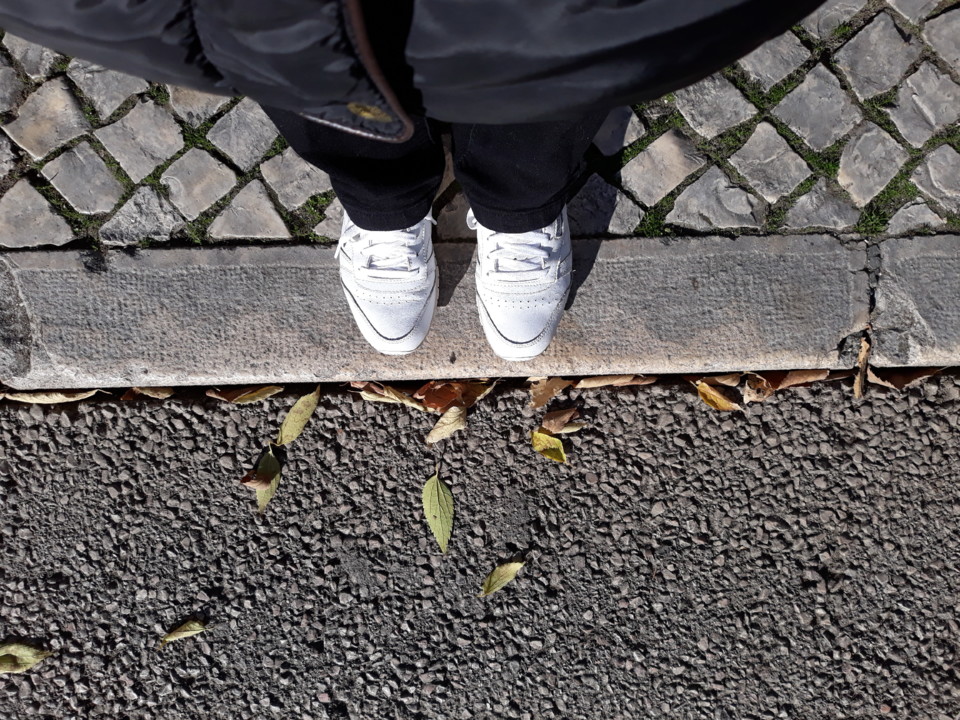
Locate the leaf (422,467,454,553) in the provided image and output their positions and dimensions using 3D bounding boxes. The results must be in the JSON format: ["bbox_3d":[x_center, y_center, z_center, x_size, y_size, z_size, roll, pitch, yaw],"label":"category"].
[{"bbox_3d":[-0.051,0.191,0.956,0.040,0.010,0.107,-8,82,-3],"label":"leaf"}]

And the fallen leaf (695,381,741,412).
[{"bbox_3d":[0.309,0.053,0.984,0.071,0.015,0.022,35,82,4],"label":"fallen leaf"}]

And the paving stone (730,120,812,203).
[{"bbox_3d":[0.383,-0.255,1.009,0.099,0.062,0.083,45,85,1],"label":"paving stone"}]

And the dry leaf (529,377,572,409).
[{"bbox_3d":[0.098,0.043,1.026,0.061,0.016,0.043,-4,86,-3],"label":"dry leaf"}]

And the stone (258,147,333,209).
[{"bbox_3d":[-0.202,-0.203,0.855,0.060,0.050,0.064,-31,87,-3],"label":"stone"}]

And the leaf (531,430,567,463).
[{"bbox_3d":[0.090,0.113,0.969,0.059,0.015,0.029,37,82,4],"label":"leaf"}]

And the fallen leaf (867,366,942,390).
[{"bbox_3d":[0.539,0.024,0.951,0.098,0.035,0.030,-1,87,-1],"label":"fallen leaf"}]

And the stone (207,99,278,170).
[{"bbox_3d":[-0.297,-0.287,0.984,0.068,0.062,0.078,41,85,1],"label":"stone"}]

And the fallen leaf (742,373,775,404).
[{"bbox_3d":[0.338,0.033,0.908,0.037,0.020,0.038,-4,86,-2],"label":"fallen leaf"}]

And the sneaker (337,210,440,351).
[{"bbox_3d":[-0.100,-0.146,0.778,0.103,0.105,0.275,-3,86,-1],"label":"sneaker"}]

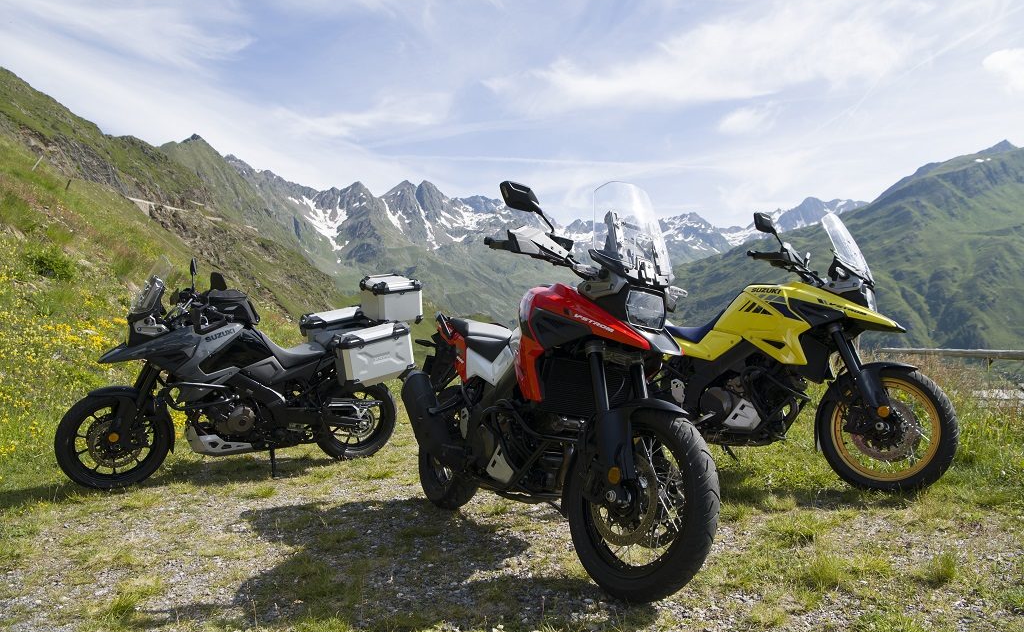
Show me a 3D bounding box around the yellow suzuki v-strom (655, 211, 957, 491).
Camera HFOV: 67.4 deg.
[{"bbox_3d":[1.315,0.173,4.478,2.275,1.521,0.930,-2,-14,41],"label":"yellow suzuki v-strom"}]

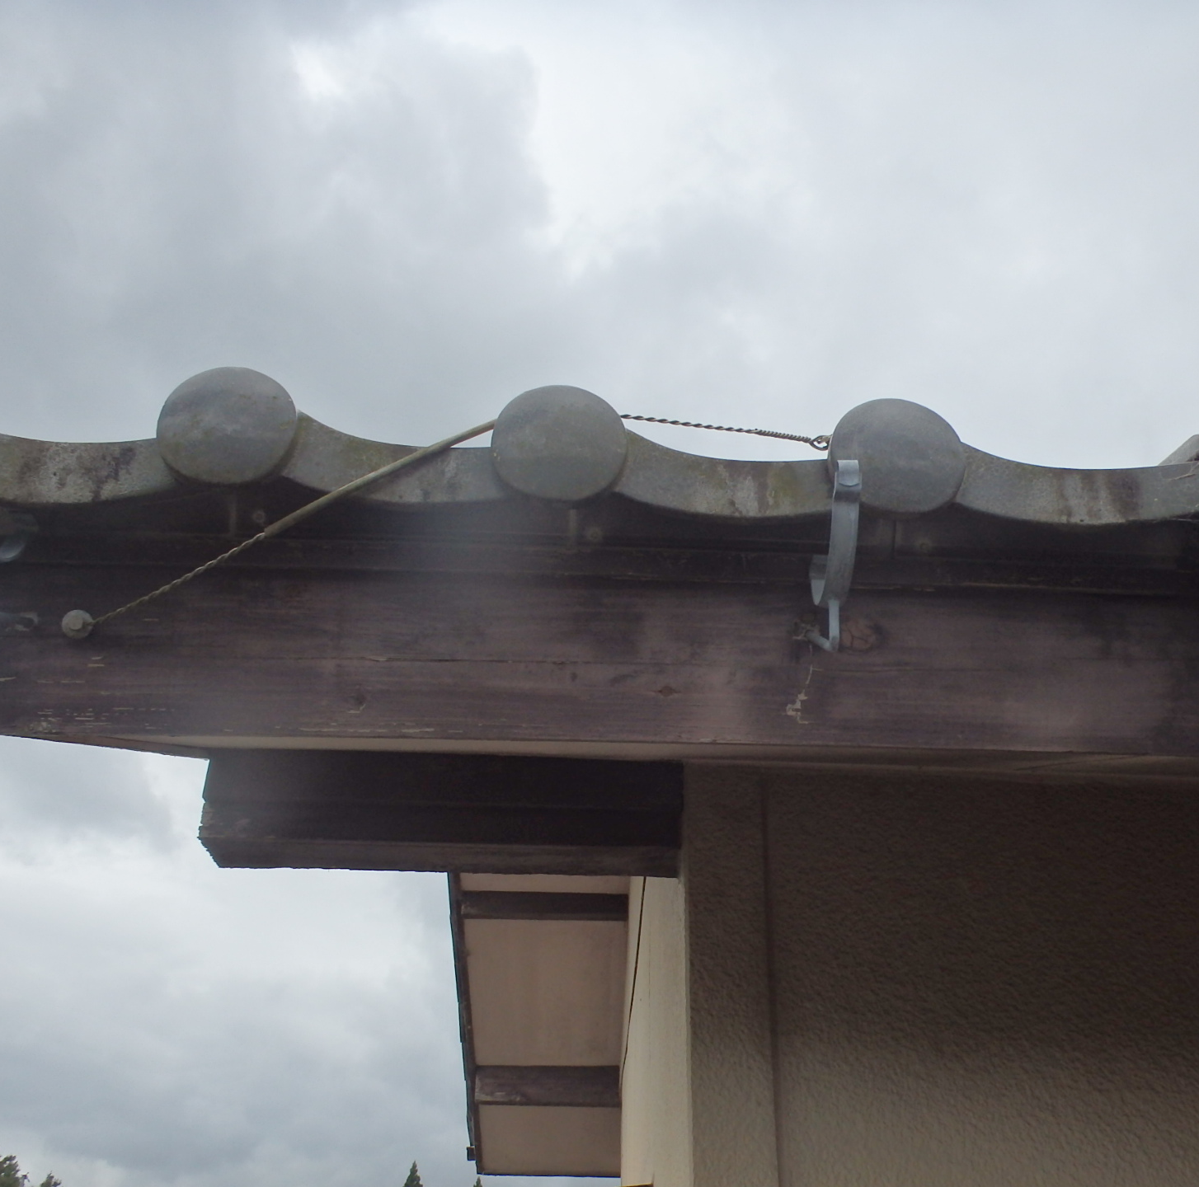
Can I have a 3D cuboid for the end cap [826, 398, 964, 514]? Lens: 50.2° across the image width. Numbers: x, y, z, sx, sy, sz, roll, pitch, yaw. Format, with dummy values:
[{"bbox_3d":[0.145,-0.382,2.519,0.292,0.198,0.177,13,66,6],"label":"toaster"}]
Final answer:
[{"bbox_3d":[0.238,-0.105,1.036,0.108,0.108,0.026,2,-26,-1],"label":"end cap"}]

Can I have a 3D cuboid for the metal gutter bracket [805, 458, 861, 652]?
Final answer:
[{"bbox_3d":[0.182,-0.006,1.023,0.026,0.129,0.184,2,-26,-1],"label":"metal gutter bracket"}]

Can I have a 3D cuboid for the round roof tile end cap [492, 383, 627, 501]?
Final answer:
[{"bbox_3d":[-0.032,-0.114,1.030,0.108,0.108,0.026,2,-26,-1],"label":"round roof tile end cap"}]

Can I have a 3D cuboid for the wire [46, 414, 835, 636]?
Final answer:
[{"bbox_3d":[-0.123,-0.057,1.029,0.624,0.156,0.129,1,-29,-1],"label":"wire"}]

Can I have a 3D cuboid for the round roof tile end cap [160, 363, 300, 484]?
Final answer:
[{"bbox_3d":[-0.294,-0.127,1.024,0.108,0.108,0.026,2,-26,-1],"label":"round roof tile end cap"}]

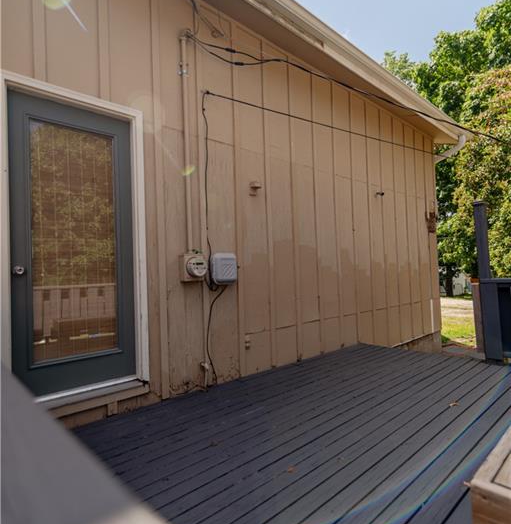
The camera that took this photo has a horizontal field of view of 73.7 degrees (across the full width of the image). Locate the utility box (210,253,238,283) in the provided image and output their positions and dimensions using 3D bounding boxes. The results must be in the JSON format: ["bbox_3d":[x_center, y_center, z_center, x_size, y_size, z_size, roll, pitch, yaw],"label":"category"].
[{"bbox_3d":[-0.281,0.061,3.088,0.225,0.285,0.090,-1,-2,-42],"label":"utility box"}]

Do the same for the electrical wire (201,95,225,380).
[{"bbox_3d":[-0.367,-0.209,3.044,0.180,2.600,0.060,-1,-2,-42],"label":"electrical wire"}]

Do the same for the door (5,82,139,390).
[{"bbox_3d":[-1.275,-0.116,2.447,0.813,2.030,0.060,-1,-2,-42],"label":"door"}]

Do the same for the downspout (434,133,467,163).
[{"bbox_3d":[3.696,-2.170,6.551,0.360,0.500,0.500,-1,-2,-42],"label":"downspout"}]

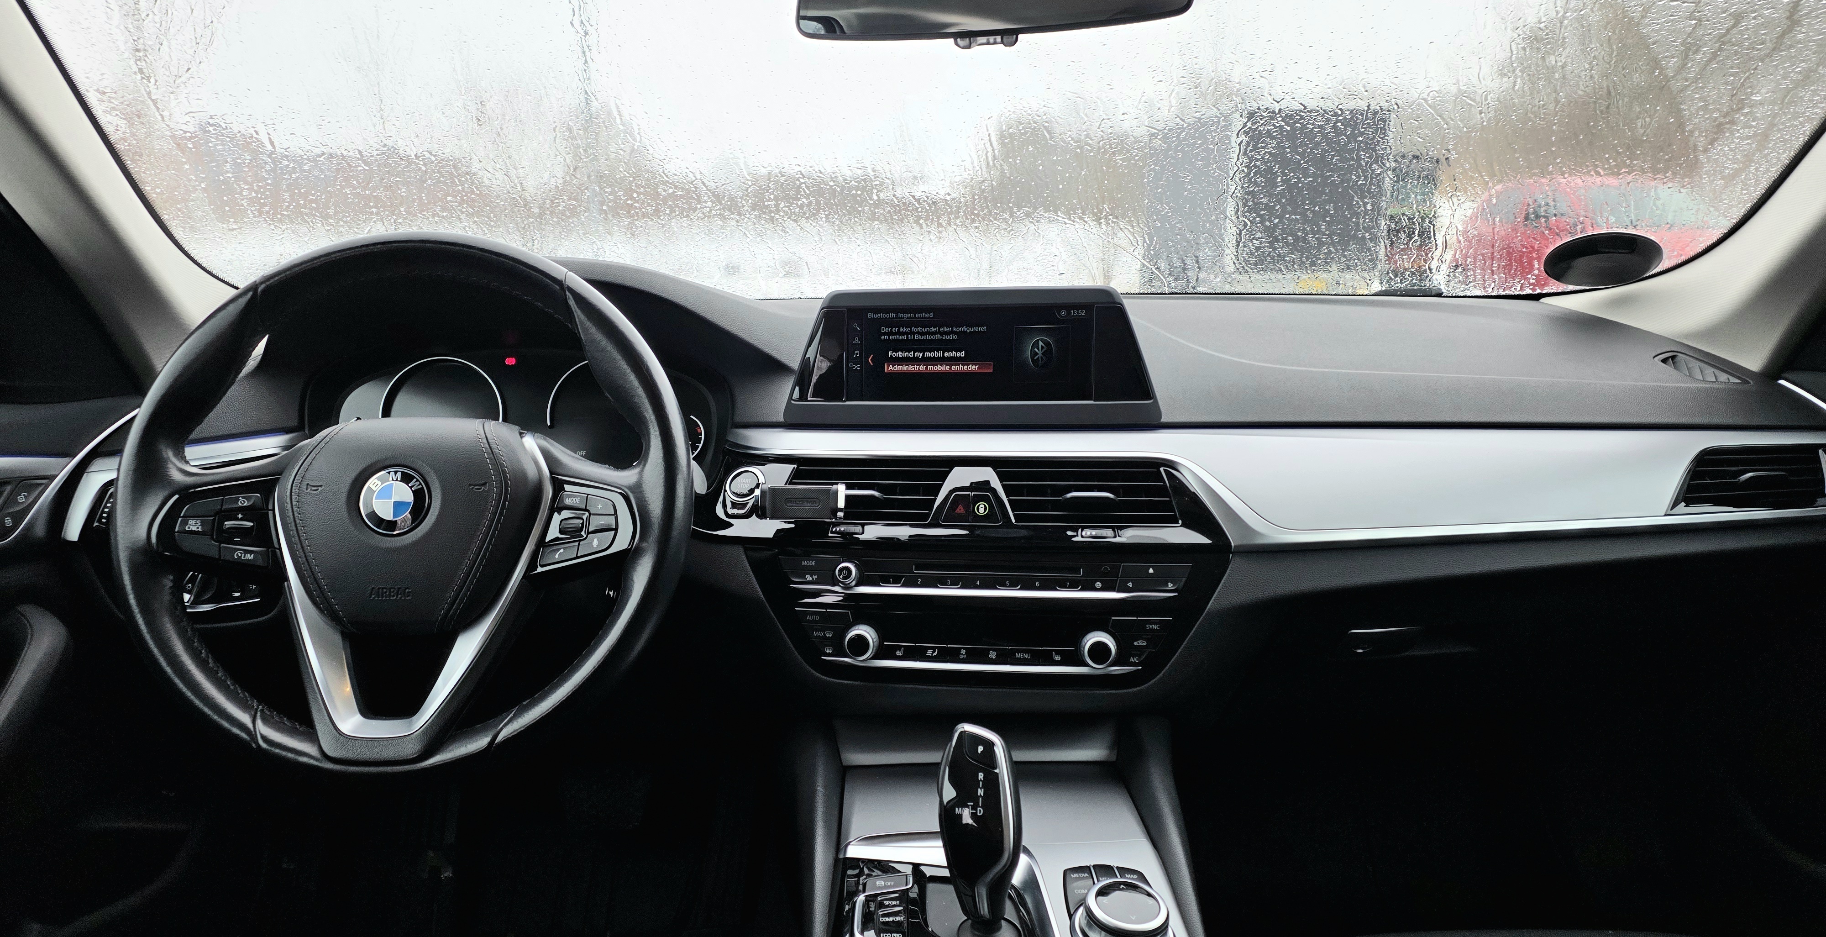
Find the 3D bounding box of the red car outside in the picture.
[{"bbox_3d":[7.300,-2.271,12.705,1.690,1.480,3.900,0,12,-2],"label":"red car outside"}]

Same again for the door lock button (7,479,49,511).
[{"bbox_3d":[-0.680,0.021,0.930,0.008,0.020,0.028,0,11,31],"label":"door lock button"}]

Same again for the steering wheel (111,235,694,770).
[{"bbox_3d":[-0.336,0.018,0.830,0.375,0.375,0.085,-1,-15,-4],"label":"steering wheel"}]

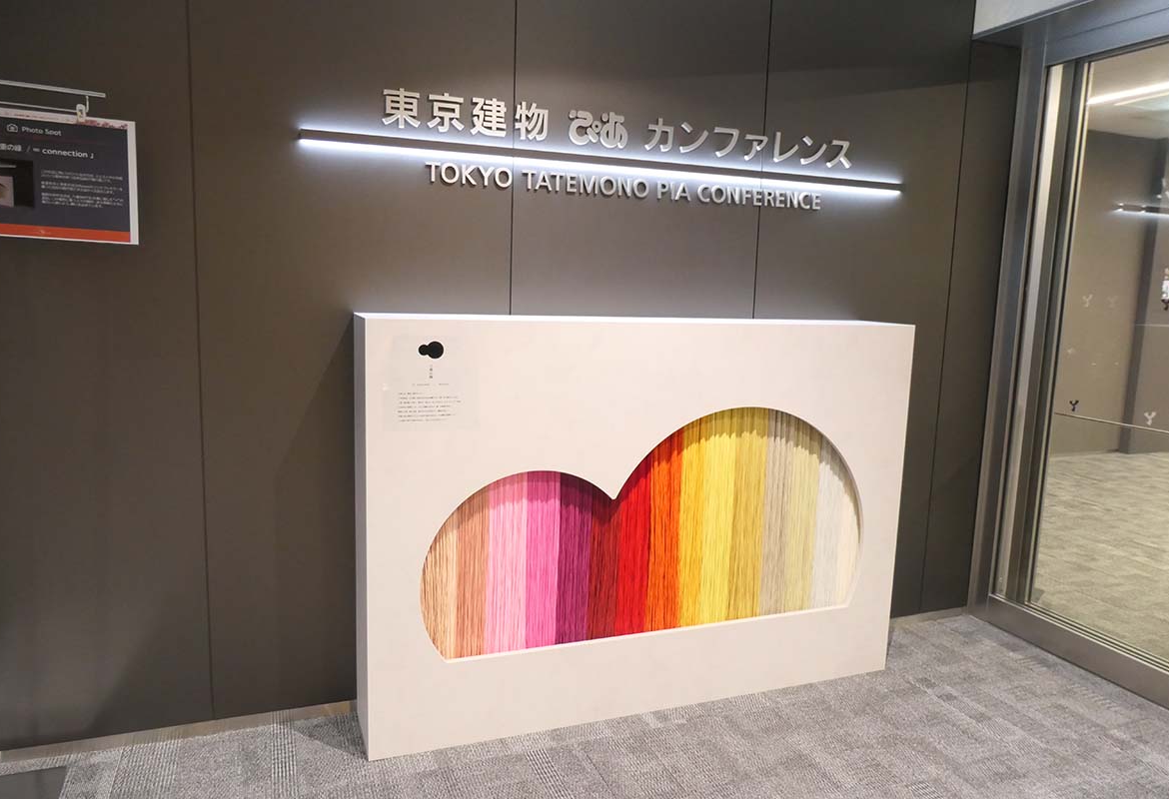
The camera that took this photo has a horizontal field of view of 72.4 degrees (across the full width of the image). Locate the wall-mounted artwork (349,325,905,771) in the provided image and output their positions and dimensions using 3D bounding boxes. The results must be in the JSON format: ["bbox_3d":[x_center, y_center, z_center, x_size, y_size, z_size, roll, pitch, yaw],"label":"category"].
[{"bbox_3d":[0.217,0.377,2.691,1.870,1.283,0.284,-1,9,-21],"label":"wall-mounted artwork"}]

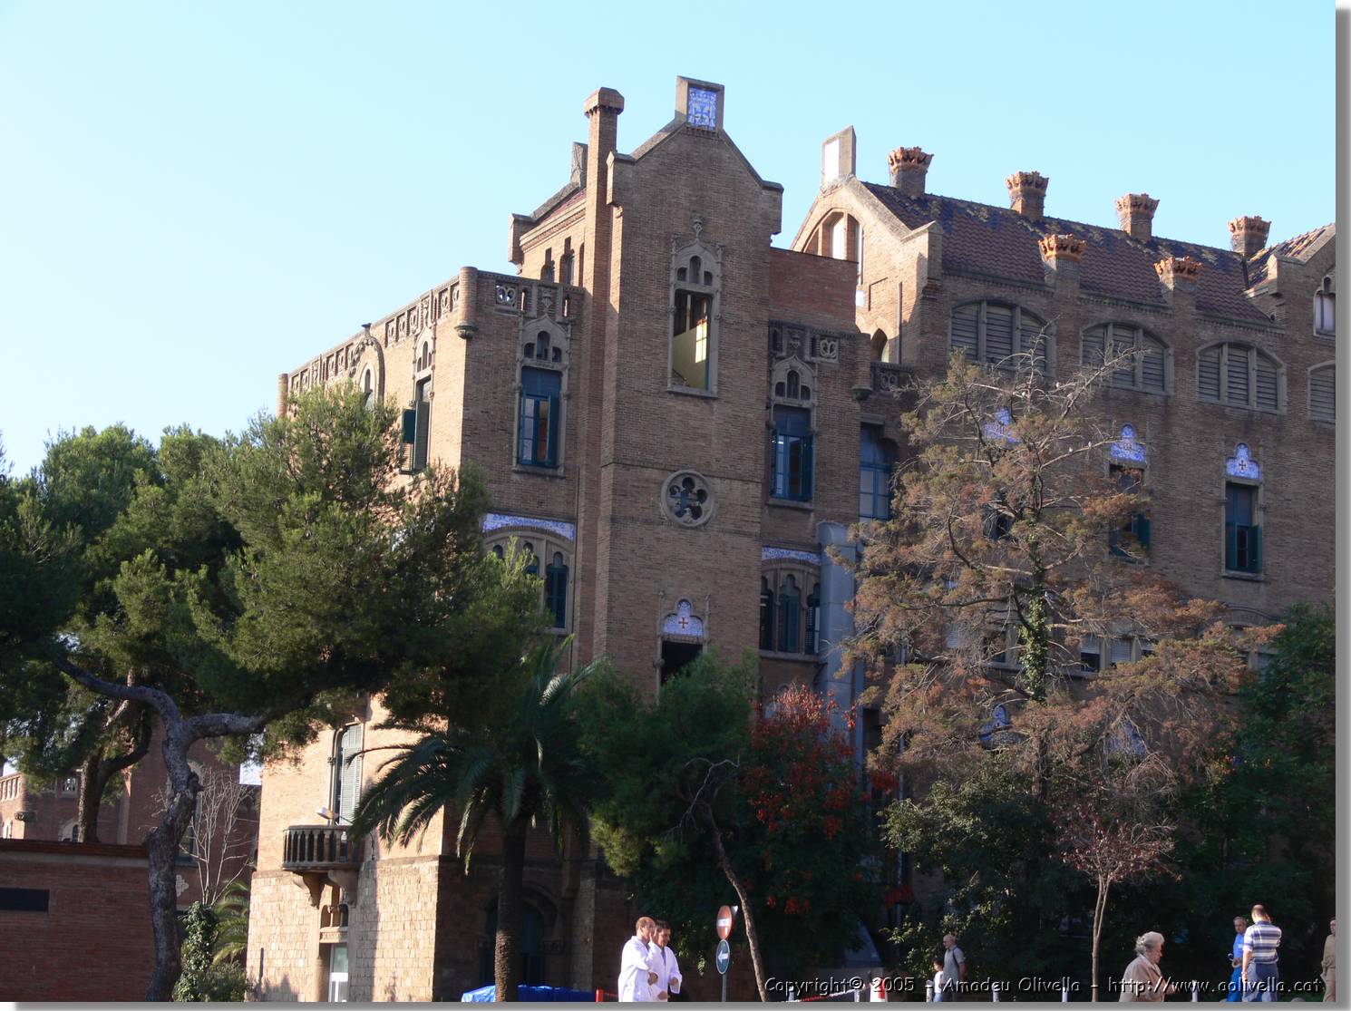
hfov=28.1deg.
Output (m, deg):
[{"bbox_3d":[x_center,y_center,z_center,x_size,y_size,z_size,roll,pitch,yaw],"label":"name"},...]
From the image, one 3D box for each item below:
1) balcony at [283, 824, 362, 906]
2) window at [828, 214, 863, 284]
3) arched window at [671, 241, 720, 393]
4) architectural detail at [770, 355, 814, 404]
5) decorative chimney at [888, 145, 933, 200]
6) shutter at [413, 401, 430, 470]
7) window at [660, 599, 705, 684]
[{"bbox_3d":[-9.117,9.261,69.109,1.150,2.050,3.100,7,-12,-26],"label":"balcony"},{"bbox_3d":[4.788,-7.257,77.007,0.300,2.200,2.200,7,-11,-26],"label":"window"},{"bbox_3d":[0.458,-4.692,67.285,1.370,4.000,0.400,7,-12,-26],"label":"arched window"},{"bbox_3d":[3.014,-3.250,70.093,1.350,1.320,0.350,7,-12,-26],"label":"architectural detail"},{"bbox_3d":[6.838,-9.715,78.606,1.000,1.470,0.950,7,-11,-26],"label":"decorative chimney"},{"bbox_3d":[-6.199,-1.690,65.774,0.400,1.740,0.060,7,-11,-26],"label":"shutter"},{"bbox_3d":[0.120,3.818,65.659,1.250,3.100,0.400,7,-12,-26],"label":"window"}]

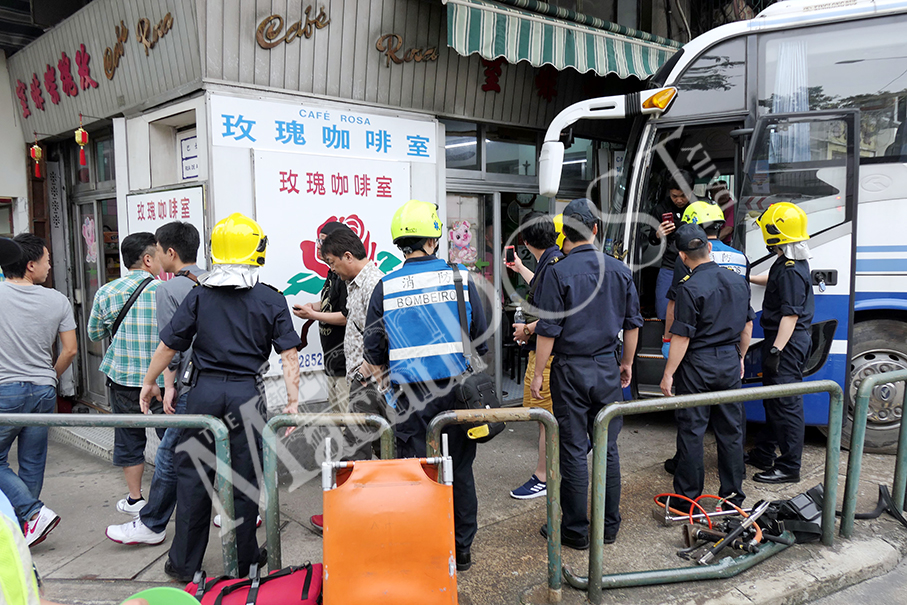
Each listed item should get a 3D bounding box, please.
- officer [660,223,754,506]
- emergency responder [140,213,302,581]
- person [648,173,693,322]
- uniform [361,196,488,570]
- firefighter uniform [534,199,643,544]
[{"bbox_3d":[1.521,0.374,3.688,0.540,1.700,0.400,0,5,4],"label":"officer"},{"bbox_3d":[-1.100,0.451,2.916,0.690,1.750,0.440,-2,5,-14],"label":"emergency responder"},{"bbox_3d":[1.939,-0.331,5.194,0.520,1.660,0.460,1,6,22],"label":"person"},{"bbox_3d":[-0.135,0.418,2.929,0.590,1.790,0.450,-1,5,-2],"label":"uniform"},{"bbox_3d":[0.689,0.385,3.176,0.550,1.790,0.400,-1,5,-8],"label":"firefighter uniform"}]

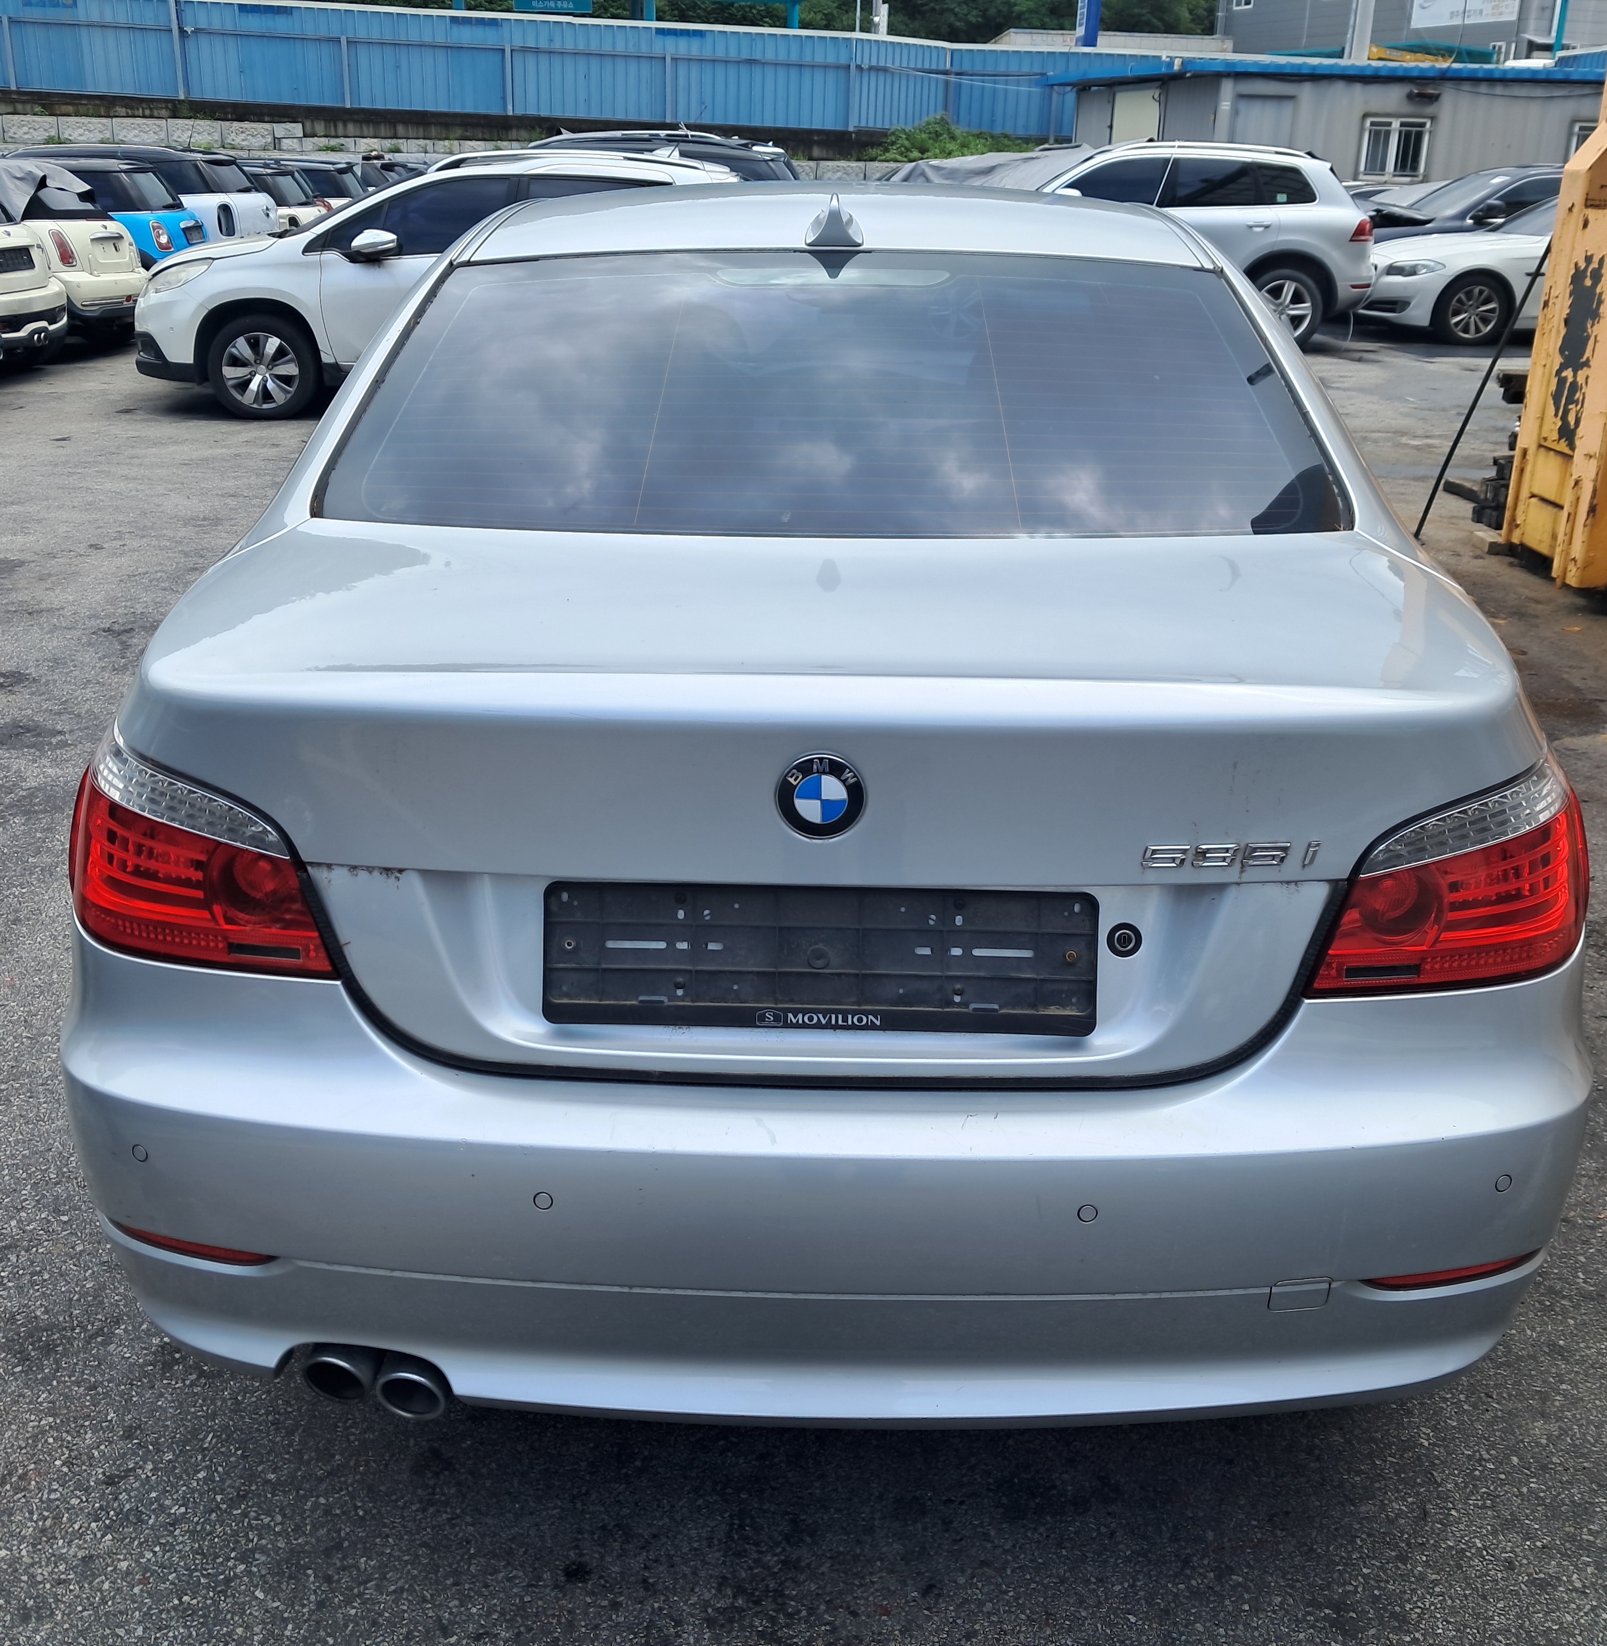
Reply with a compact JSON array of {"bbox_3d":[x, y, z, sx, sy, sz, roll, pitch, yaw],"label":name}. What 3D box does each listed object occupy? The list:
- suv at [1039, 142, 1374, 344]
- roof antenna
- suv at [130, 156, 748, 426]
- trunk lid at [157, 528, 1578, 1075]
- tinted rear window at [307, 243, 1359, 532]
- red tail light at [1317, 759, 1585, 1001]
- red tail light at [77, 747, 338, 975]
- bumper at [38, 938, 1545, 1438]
[{"bbox_3d":[2.575,-5.194,15.297,4.800,1.720,1.950,-3,21,-9],"label":"suv"},{"bbox_3d":[0.045,-0.853,2.415,0.080,0.070,0.150,1,21,1],"label":"roof antenna"},{"bbox_3d":[-2.283,-3.577,11.225,4.160,1.556,1.780,-4,22,-11],"label":"suv"},{"bbox_3d":[0.029,-0.058,1.919,1.410,0.470,0.670,1,21,1],"label":"trunk lid"},{"bbox_3d":[0.045,-0.550,2.277,1.360,0.150,0.670,1,52,1],"label":"tinted rear window"},{"bbox_3d":[0.701,0.032,1.818,0.340,0.250,0.280,1,21,1],"label":"red tail light"},{"bbox_3d":[-0.649,0.007,1.844,0.340,0.250,0.280,1,21,1],"label":"red tail light"},{"bbox_3d":[0.025,0.309,2.024,1.780,0.490,0.670,1,21,1],"label":"bumper"}]

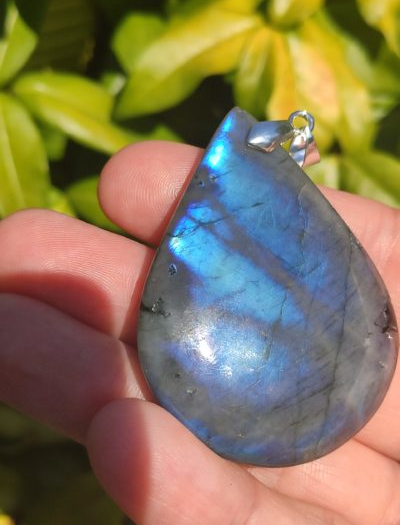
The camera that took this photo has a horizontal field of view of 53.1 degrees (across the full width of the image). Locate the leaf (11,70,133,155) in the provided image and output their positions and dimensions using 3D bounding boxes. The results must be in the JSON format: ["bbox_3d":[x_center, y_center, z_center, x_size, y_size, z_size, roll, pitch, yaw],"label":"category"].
[{"bbox_3d":[-0.063,-0.076,0.205,0.068,0.013,0.027,28,61,10],"label":"leaf"}]

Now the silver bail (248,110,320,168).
[{"bbox_3d":[0.018,-0.027,0.088,0.013,0.011,0.006,19,13,-48],"label":"silver bail"}]

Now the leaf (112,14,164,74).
[{"bbox_3d":[-0.033,-0.117,0.215,0.026,0.008,0.036,-15,62,-1],"label":"leaf"}]

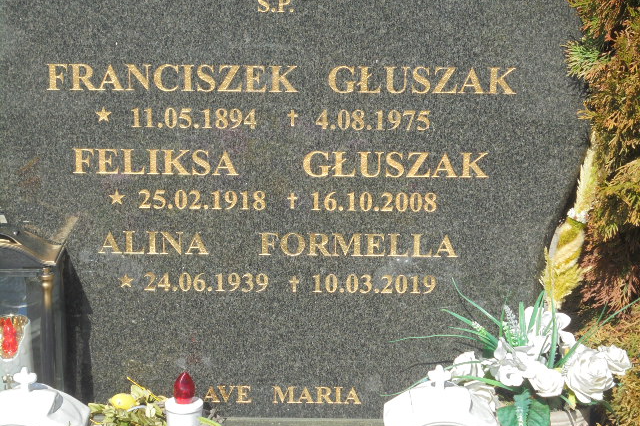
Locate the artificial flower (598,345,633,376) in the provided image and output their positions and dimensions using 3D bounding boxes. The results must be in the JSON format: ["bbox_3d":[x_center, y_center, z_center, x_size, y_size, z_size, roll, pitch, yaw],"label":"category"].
[{"bbox_3d":[0.434,0.217,2.260,0.052,0.048,0.050,-10,20,-30],"label":"artificial flower"}]

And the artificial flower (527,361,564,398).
[{"bbox_3d":[0.322,0.238,2.190,0.056,0.052,0.052,-1,17,-6],"label":"artificial flower"}]

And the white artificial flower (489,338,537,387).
[{"bbox_3d":[0.276,0.215,2.200,0.068,0.068,0.058,2,17,6],"label":"white artificial flower"}]

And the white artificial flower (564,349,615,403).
[{"bbox_3d":[0.391,0.234,2.220,0.074,0.076,0.062,-5,18,-18],"label":"white artificial flower"}]

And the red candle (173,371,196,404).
[{"bbox_3d":[-0.197,0.253,2.240,0.031,0.046,0.031,0,17,0],"label":"red candle"}]

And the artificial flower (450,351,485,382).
[{"bbox_3d":[0.216,0.226,2.250,0.052,0.047,0.050,9,19,26],"label":"artificial flower"}]

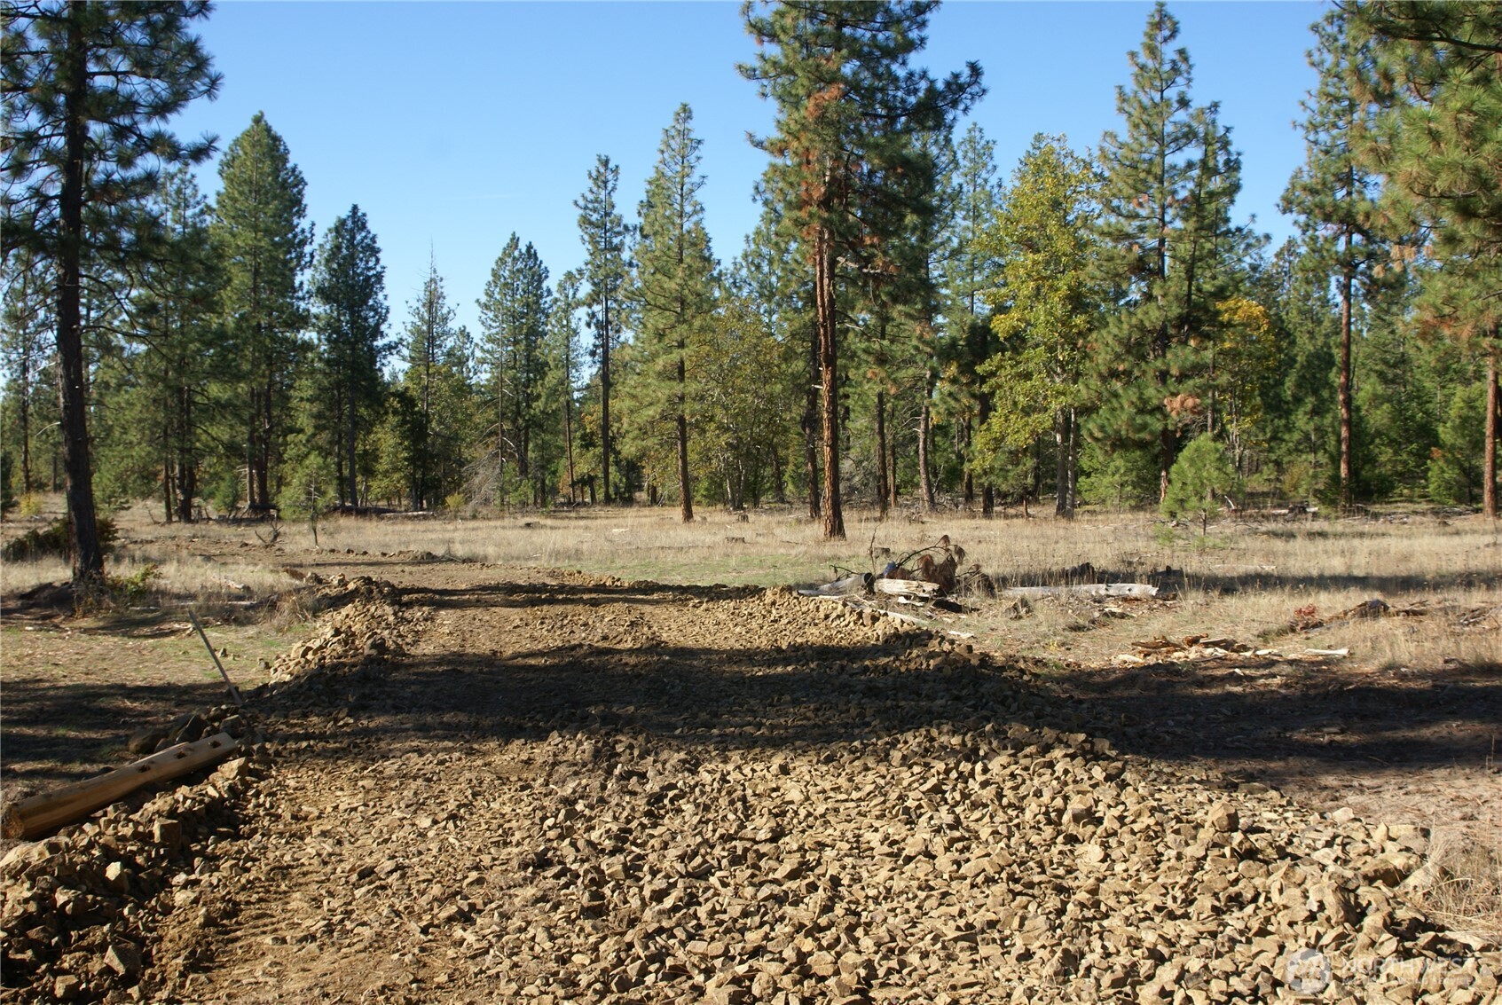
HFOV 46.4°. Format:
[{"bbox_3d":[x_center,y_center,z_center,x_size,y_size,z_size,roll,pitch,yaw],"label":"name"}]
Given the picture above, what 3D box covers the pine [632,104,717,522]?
[{"bbox_3d":[-2.716,-6.689,61.882,2.986,14.706,2.986,0,1,0],"label":"pine"}]

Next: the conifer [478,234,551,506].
[{"bbox_3d":[-11.322,-6.303,83.895,3.484,13.056,3.484,0,1,0],"label":"conifer"}]

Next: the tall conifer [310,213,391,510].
[{"bbox_3d":[-18.274,-6.587,79.888,3.639,13.925,3.639,0,1,0],"label":"tall conifer"}]

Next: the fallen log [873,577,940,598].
[{"bbox_3d":[2.127,1.155,24.000,0.964,0.260,0.260,0,1,15],"label":"fallen log"}]

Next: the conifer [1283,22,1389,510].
[{"bbox_3d":[24.576,-10.219,73.830,4.455,21.133,4.455,0,1,0],"label":"conifer"}]

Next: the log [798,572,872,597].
[{"bbox_3d":[1.157,1.125,24.200,1.143,0.250,0.250,0,1,25],"label":"log"}]

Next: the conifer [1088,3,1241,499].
[{"bbox_3d":[17.423,-10.317,73.829,6.484,21.329,6.484,0,1,0],"label":"conifer"}]

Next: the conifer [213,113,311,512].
[{"bbox_3d":[-20.641,-7.936,73.865,4.108,16.864,4.108,0,1,0],"label":"conifer"}]

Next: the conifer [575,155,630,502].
[{"bbox_3d":[-7.730,-8.946,90.855,2.861,18.016,2.861,0,1,0],"label":"conifer"}]

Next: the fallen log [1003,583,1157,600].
[{"bbox_3d":[4.567,1.219,24.300,2.197,0.200,0.200,0,1,3],"label":"fallen log"}]

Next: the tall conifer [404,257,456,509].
[{"bbox_3d":[-14.636,-5.416,79.908,2.354,11.476,2.354,0,1,0],"label":"tall conifer"}]

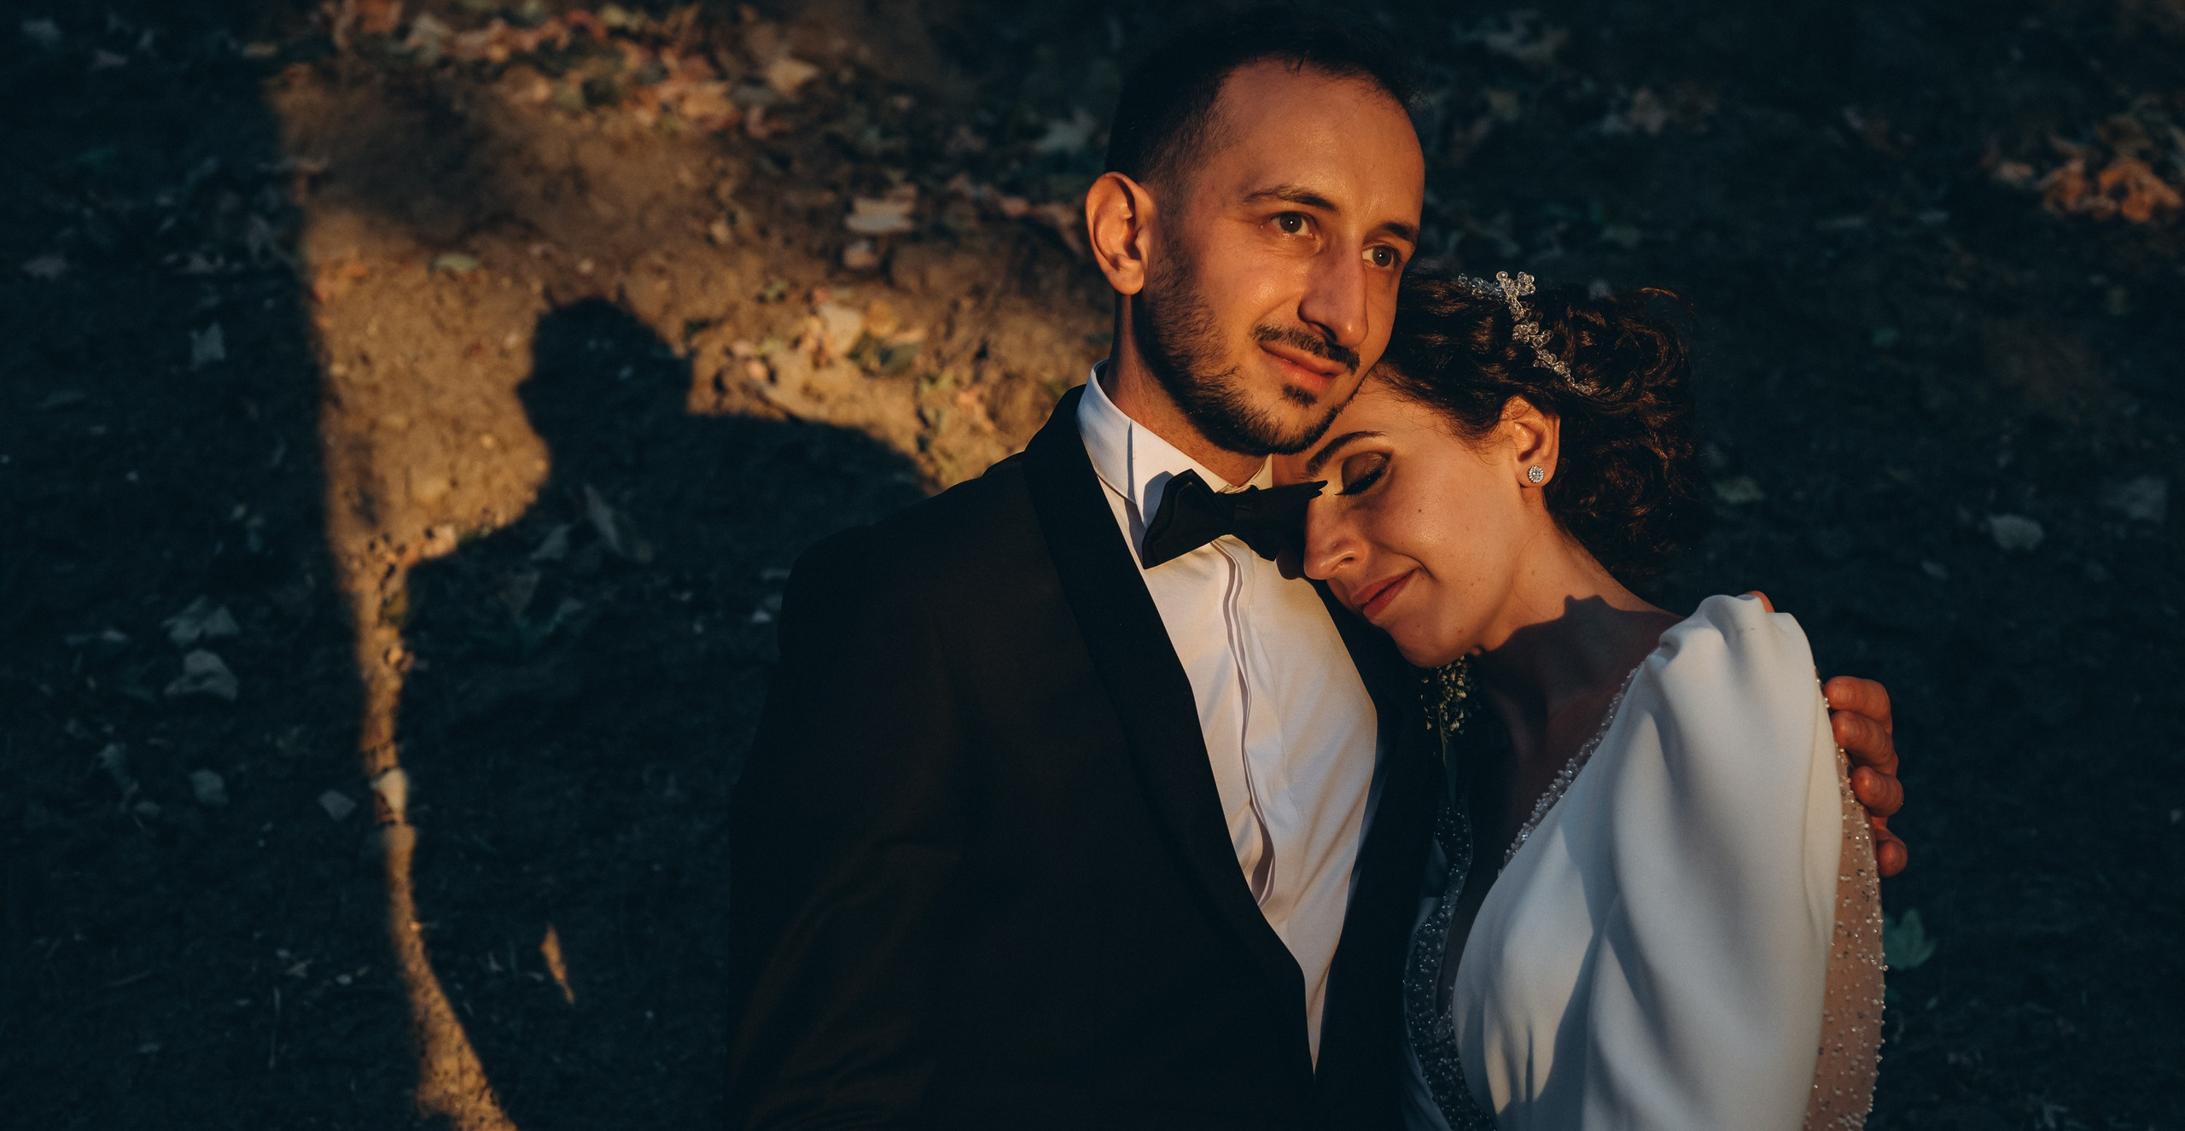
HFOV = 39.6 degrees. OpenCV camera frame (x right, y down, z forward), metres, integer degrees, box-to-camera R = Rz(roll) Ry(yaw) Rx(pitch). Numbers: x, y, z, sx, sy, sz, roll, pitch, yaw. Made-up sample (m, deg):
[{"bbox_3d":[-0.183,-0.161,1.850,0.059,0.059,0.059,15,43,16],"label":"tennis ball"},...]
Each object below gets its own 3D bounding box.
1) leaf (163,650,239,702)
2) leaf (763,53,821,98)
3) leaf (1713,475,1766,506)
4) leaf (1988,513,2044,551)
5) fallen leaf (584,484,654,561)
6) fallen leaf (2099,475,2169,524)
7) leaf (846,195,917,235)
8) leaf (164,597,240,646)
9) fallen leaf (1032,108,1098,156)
[{"bbox_3d":[-0.853,0.106,2.909,0.067,0.022,0.051,0,41,0],"label":"leaf"},{"bbox_3d":[-0.370,-0.602,3.731,0.066,0.020,0.074,0,41,0],"label":"leaf"},{"bbox_3d":[0.666,-0.076,3.127,0.051,0.014,0.033,0,41,0],"label":"leaf"},{"bbox_3d":[0.936,-0.033,3.077,0.053,0.013,0.046,0,41,0],"label":"leaf"},{"bbox_3d":[-0.482,-0.043,3.082,0.042,0.022,0.105,-21,45,-22],"label":"fallen leaf"},{"bbox_3d":[1.069,-0.068,3.114,0.065,0.018,0.058,0,41,0],"label":"fallen leaf"},{"bbox_3d":[-0.244,-0.405,3.502,0.077,0.020,0.054,0,41,0],"label":"leaf"},{"bbox_3d":[-0.871,0.055,2.968,0.068,0.022,0.048,0,41,0],"label":"leaf"},{"bbox_3d":[-0.032,-0.519,3.635,0.079,0.020,0.077,0,41,0],"label":"fallen leaf"}]

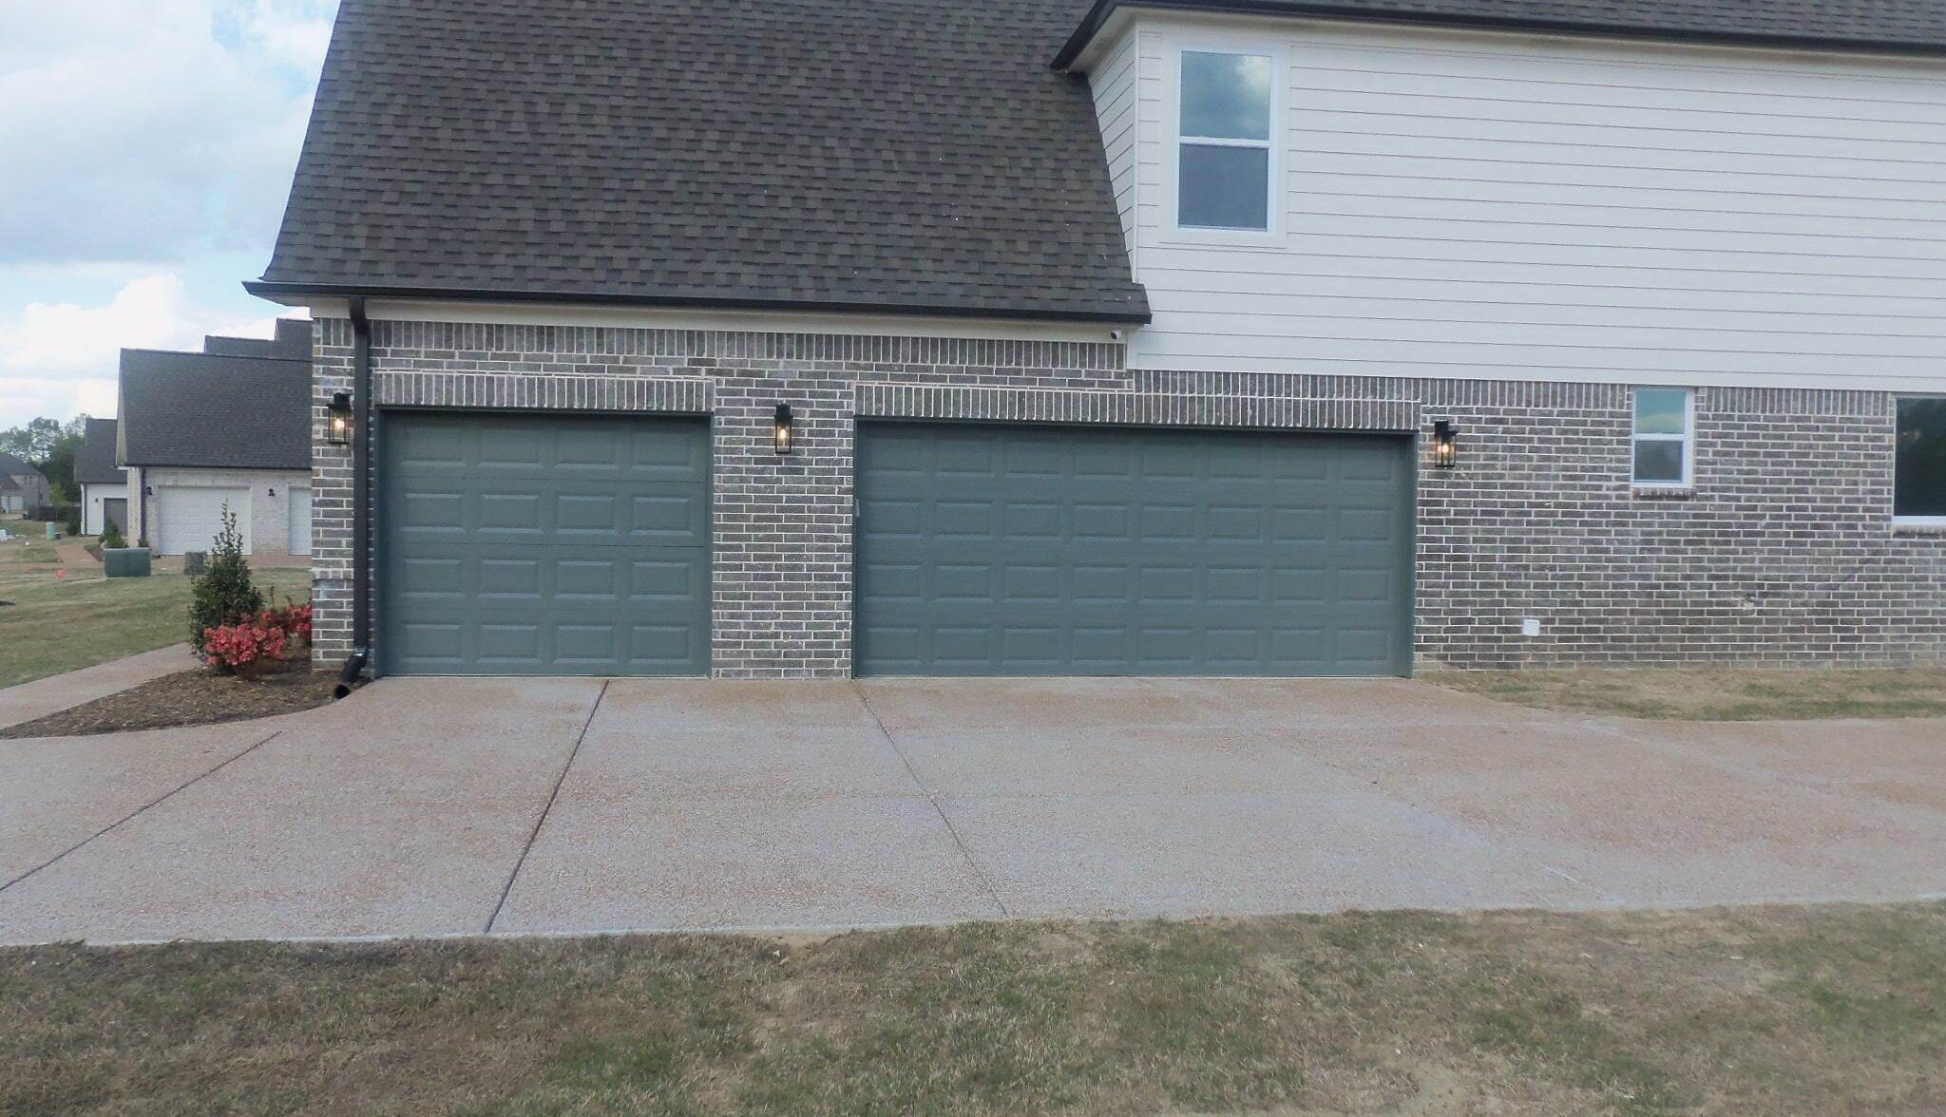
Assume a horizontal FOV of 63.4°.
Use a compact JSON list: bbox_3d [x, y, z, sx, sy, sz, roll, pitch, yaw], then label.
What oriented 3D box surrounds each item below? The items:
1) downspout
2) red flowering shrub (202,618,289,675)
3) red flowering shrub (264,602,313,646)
[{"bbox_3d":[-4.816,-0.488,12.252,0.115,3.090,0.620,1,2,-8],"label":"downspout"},{"bbox_3d":[-5.791,0.706,12.631,0.644,0.424,0.680,1,2,-8],"label":"red flowering shrub"},{"bbox_3d":[-6.092,0.606,14.354,0.640,0.407,0.640,1,2,-8],"label":"red flowering shrub"}]

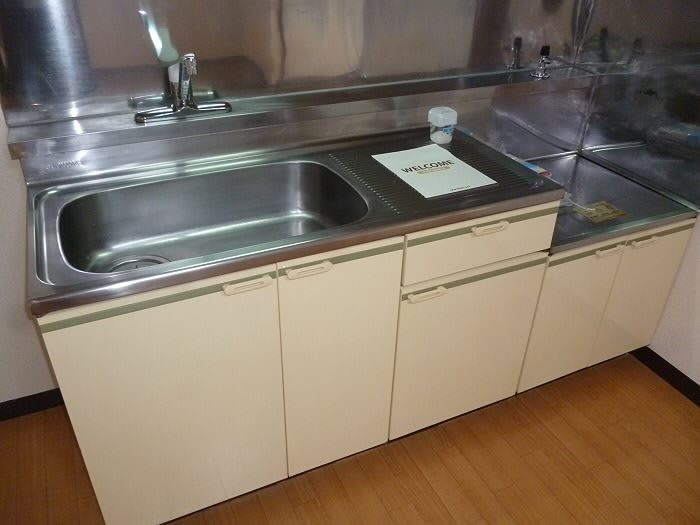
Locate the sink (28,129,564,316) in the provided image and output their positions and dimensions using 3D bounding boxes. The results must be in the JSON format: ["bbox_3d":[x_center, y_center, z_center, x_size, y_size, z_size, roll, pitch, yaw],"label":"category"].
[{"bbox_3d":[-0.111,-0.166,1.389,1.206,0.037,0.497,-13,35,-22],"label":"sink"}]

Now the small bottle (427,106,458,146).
[{"bbox_3d":[0.272,-0.402,1.668,0.078,0.090,0.078,1,31,-1],"label":"small bottle"}]

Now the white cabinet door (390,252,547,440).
[{"bbox_3d":[0.323,0.241,1.577,0.447,0.522,0.033,-13,35,-22],"label":"white cabinet door"}]

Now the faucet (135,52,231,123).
[{"bbox_3d":[-0.403,-0.428,1.375,0.247,0.178,0.204,-13,35,-22],"label":"faucet"}]

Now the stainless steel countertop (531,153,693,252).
[{"bbox_3d":[0.695,-0.207,1.821,0.590,0.032,0.502,-13,35,-22],"label":"stainless steel countertop"}]

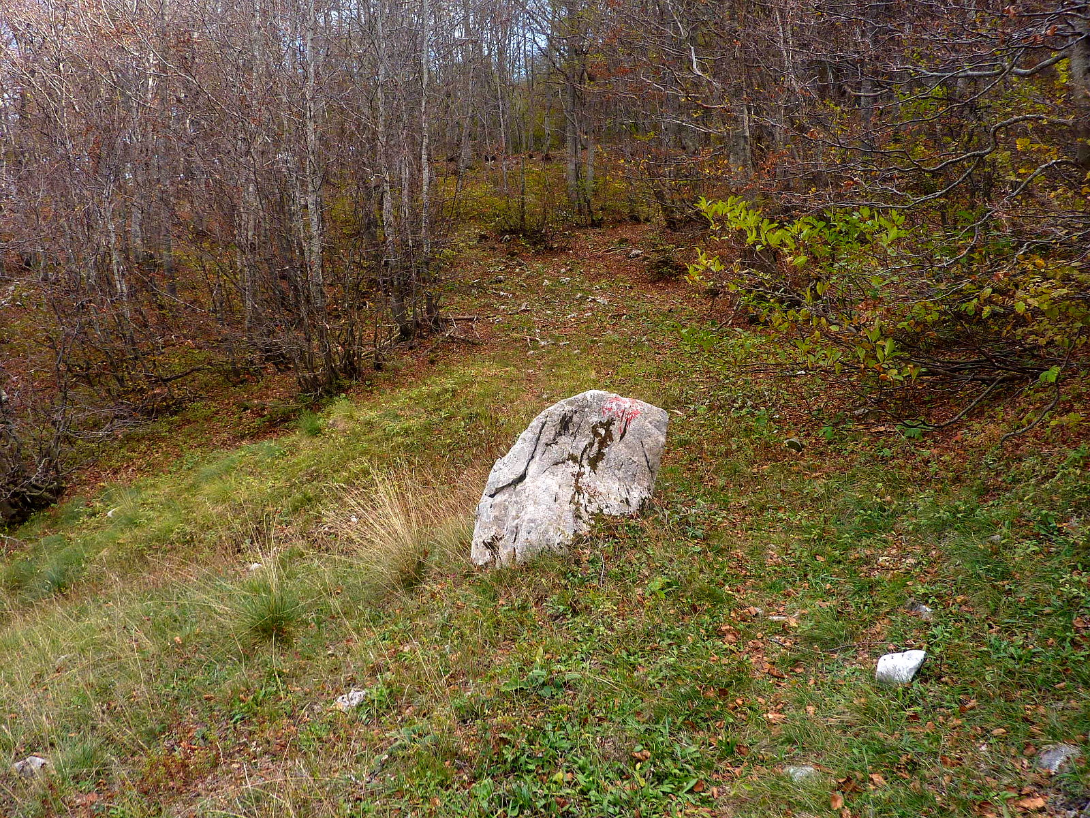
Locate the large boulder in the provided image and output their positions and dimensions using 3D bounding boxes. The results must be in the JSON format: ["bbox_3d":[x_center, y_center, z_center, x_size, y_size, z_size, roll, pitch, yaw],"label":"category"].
[{"bbox_3d":[0.143,0.415,4.650,1.100,0.980,0.720,-1,4,-16],"label":"large boulder"}]

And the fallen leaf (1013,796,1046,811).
[{"bbox_3d":[1.386,1.126,2.250,0.088,0.020,0.055,0,4,-6],"label":"fallen leaf"}]

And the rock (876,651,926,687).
[{"bbox_3d":[1.349,0.982,2.980,0.185,0.115,0.140,0,4,-6],"label":"rock"}]

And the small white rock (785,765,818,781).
[{"bbox_3d":[0.780,1.110,2.400,0.105,0.042,0.078,0,4,-6],"label":"small white rock"}]

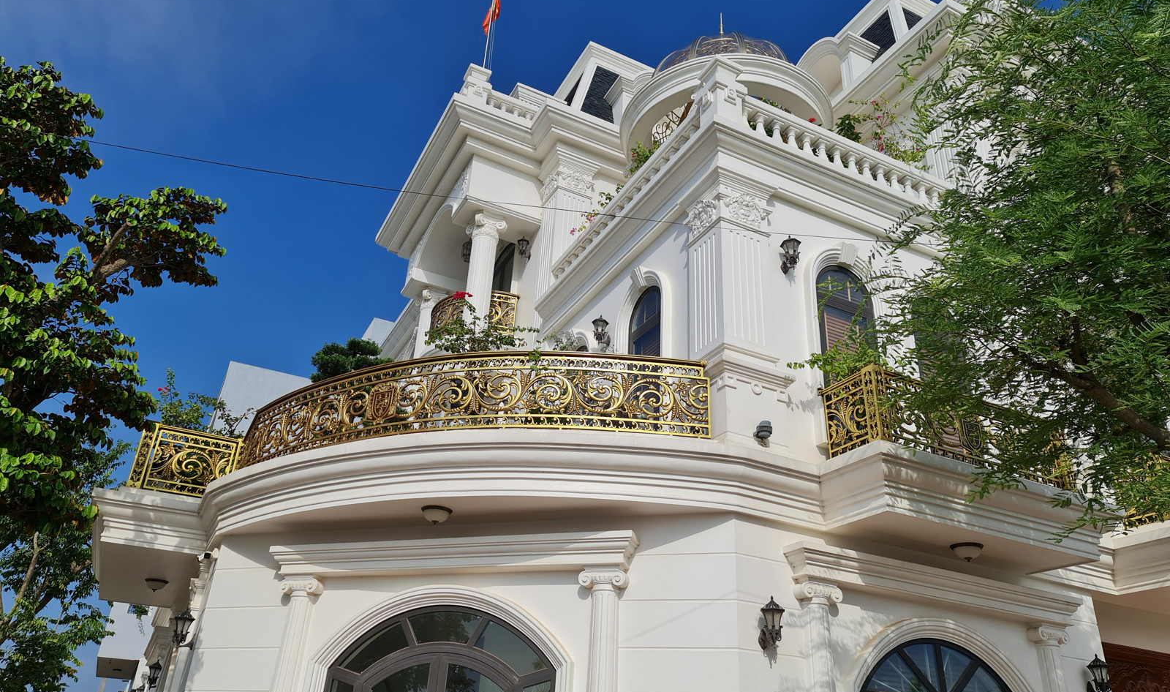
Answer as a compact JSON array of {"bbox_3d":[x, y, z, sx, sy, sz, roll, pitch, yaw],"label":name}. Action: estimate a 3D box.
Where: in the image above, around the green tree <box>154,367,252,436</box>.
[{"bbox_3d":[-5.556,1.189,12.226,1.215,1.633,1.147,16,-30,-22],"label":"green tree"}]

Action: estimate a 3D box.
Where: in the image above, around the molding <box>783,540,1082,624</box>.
[{"bbox_3d":[3.904,2.624,9.138,4.118,0.300,0.288,16,-30,-22],"label":"molding"}]

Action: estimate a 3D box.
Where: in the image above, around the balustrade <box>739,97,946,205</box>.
[{"bbox_3d":[3.669,-2.427,11.552,3.753,0.783,0.203,16,-30,-22],"label":"balustrade"}]

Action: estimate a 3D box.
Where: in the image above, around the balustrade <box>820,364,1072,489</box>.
[{"bbox_3d":[4.317,1.128,10.106,3.098,0.927,0.901,16,-29,-24],"label":"balustrade"}]

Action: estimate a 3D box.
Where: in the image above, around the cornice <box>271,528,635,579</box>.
[{"bbox_3d":[-1.598,2.373,9.480,4.541,0.333,0.420,-7,-28,19],"label":"cornice"}]

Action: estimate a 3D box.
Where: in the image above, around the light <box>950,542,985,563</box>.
[{"bbox_3d":[3.946,2.134,8.704,0.340,0.189,0.340,16,-30,-22],"label":"light"}]

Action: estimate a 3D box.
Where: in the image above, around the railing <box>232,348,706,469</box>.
[{"bbox_3d":[-1.522,0.651,9.082,5.697,0.864,0.743,-6,-29,18],"label":"railing"}]

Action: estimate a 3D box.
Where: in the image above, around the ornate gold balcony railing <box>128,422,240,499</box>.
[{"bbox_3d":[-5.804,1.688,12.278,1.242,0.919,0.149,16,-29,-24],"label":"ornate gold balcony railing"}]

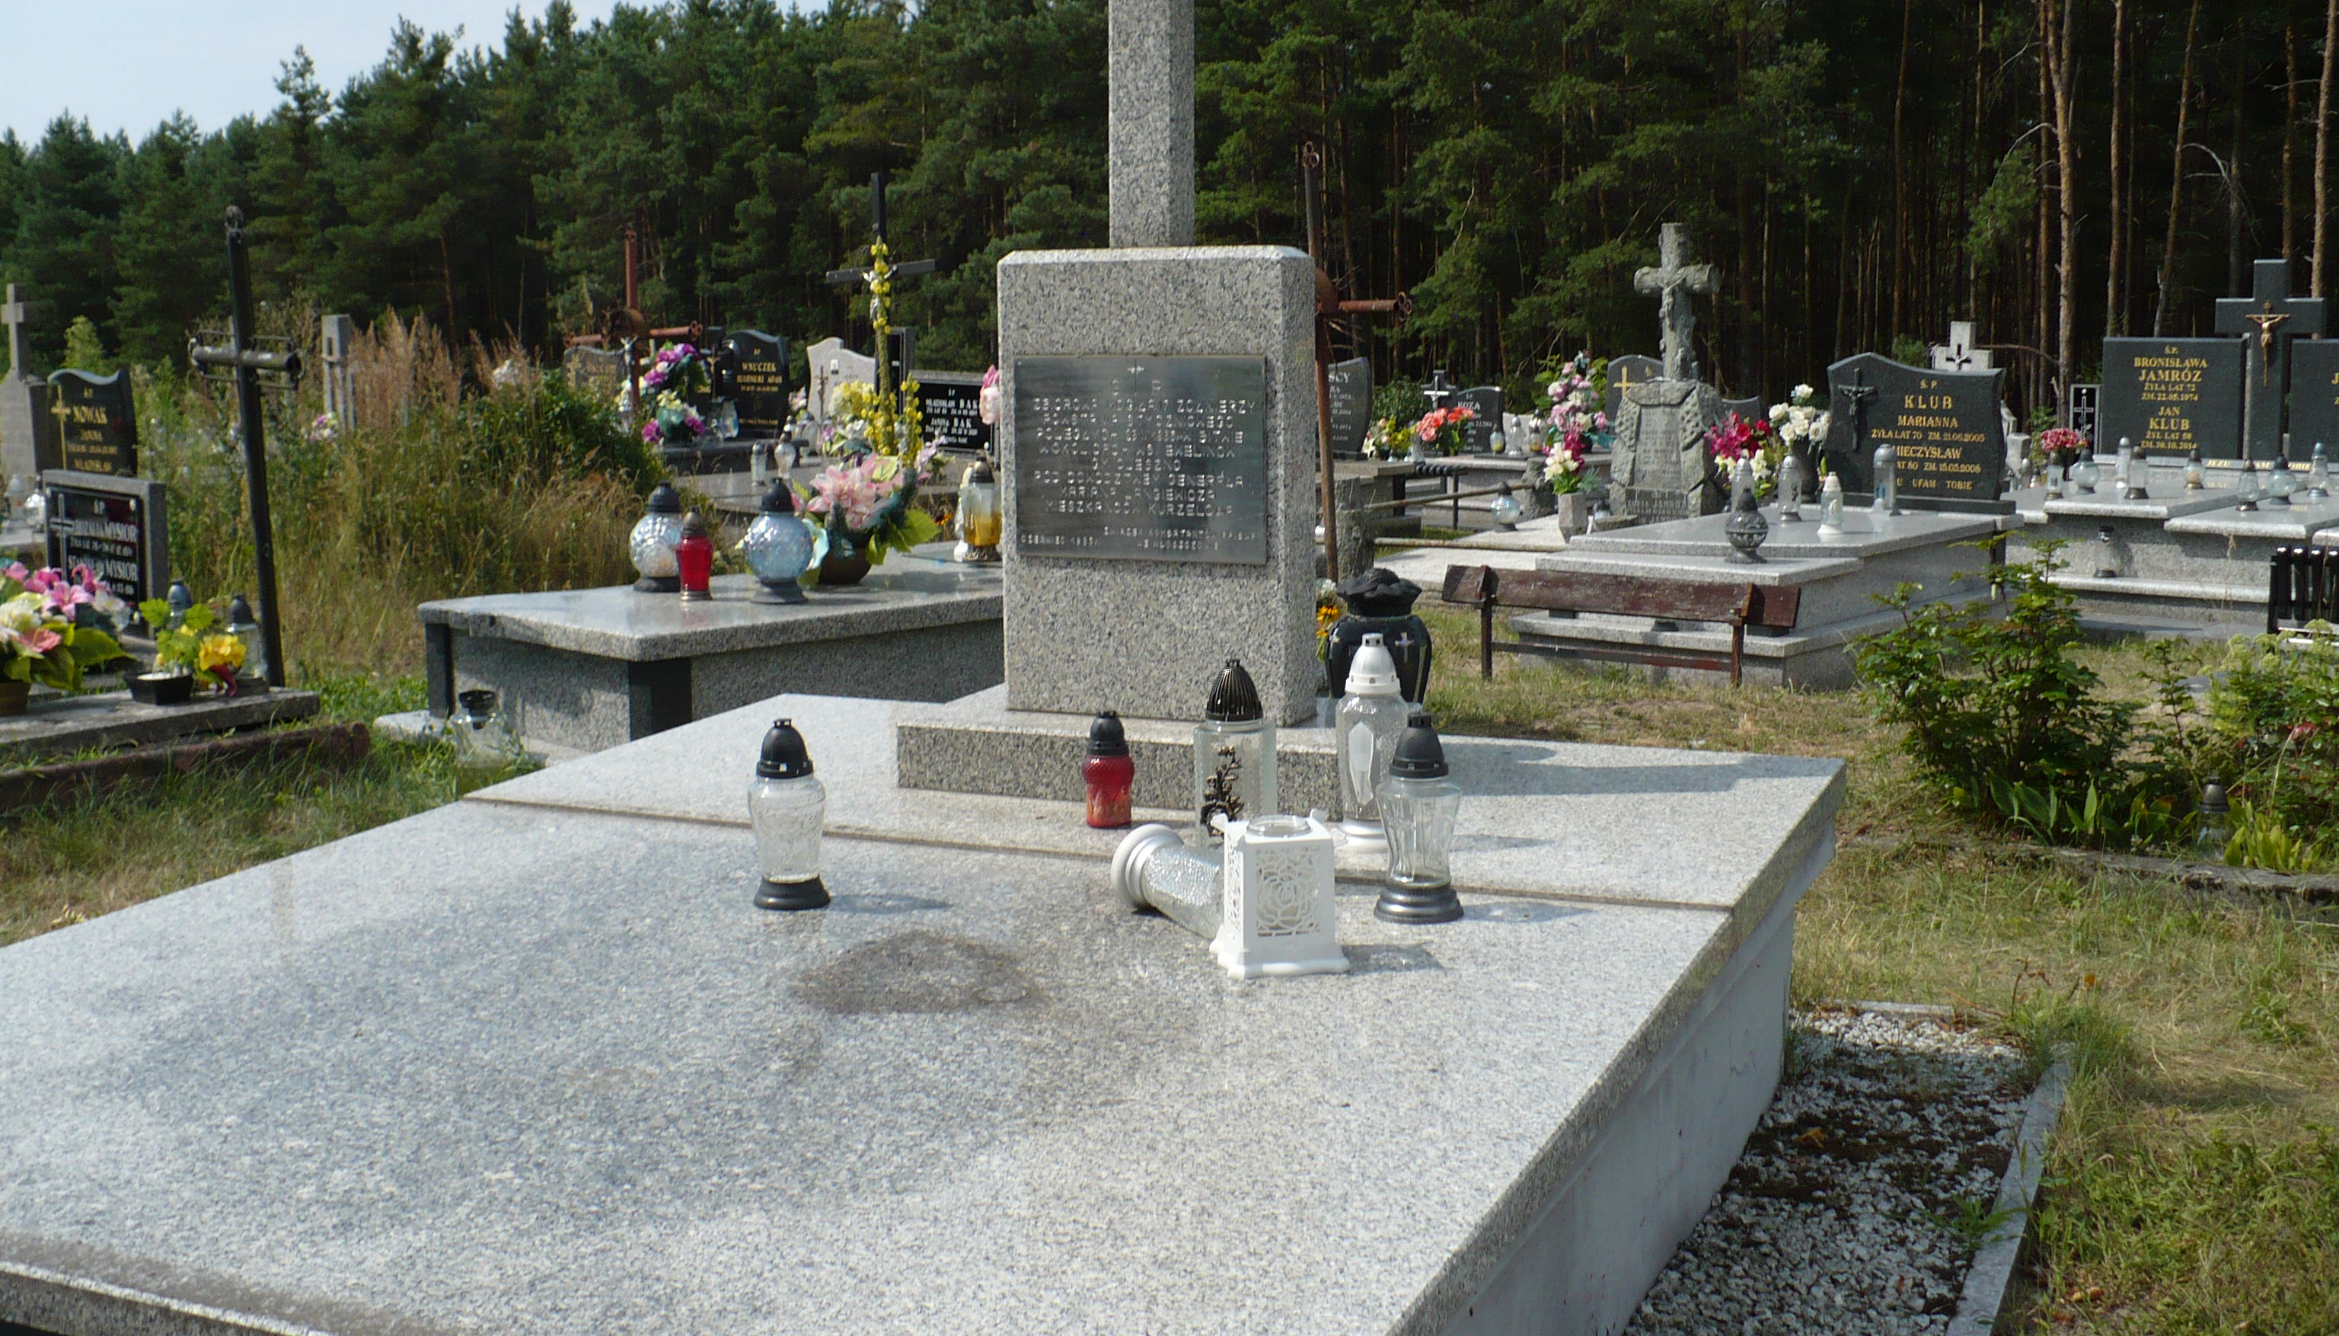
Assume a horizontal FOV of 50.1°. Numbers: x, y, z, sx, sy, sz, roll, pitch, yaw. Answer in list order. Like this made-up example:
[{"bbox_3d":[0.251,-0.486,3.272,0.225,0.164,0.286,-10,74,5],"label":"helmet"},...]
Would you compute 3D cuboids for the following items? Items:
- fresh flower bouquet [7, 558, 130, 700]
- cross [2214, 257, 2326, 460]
[{"bbox_3d":[-3.256,-0.108,7.214,0.480,0.410,0.420,7,11,44],"label":"fresh flower bouquet"},{"bbox_3d":[4.844,-1.359,11.000,0.440,0.890,0.090,8,13,42],"label":"cross"}]

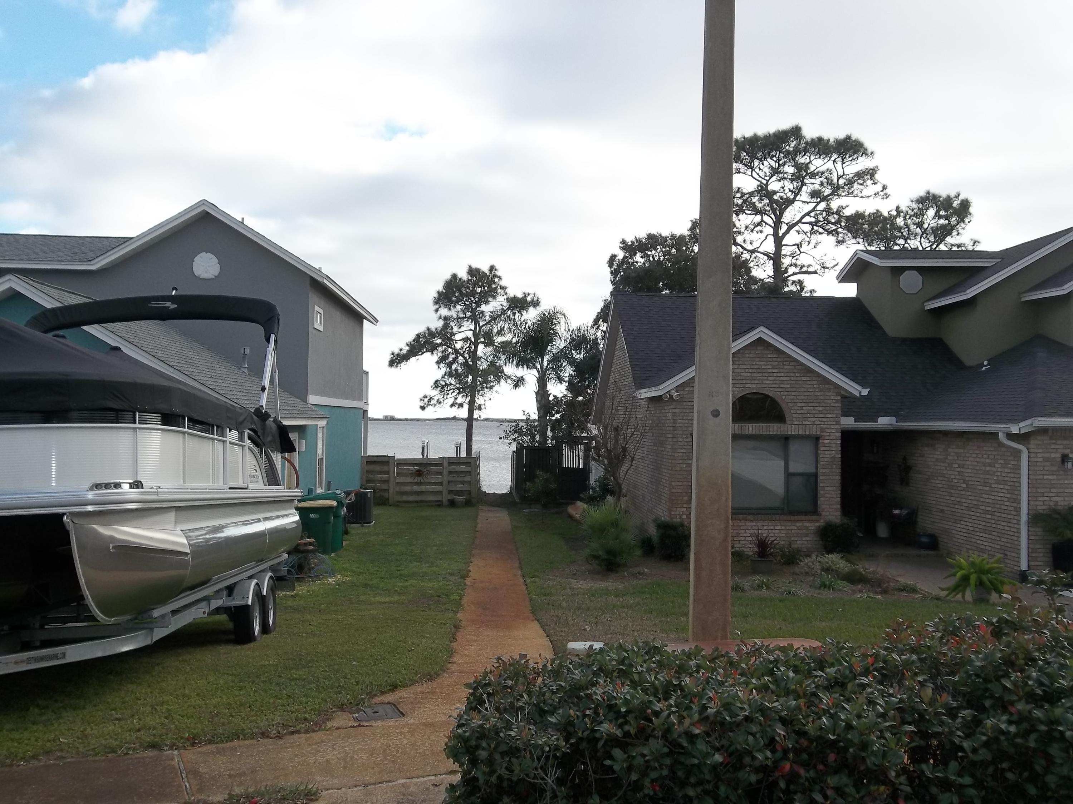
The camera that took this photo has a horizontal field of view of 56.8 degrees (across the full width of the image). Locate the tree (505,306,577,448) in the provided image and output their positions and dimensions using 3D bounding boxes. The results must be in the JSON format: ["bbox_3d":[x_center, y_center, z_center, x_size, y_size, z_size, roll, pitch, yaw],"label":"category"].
[{"bbox_3d":[0.174,-0.079,37.500,3.200,6.900,3.200,0,-1,-3],"label":"tree"}]

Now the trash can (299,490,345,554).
[{"bbox_3d":[-4.110,2.275,19.000,0.820,1.130,0.710,0,-1,-3],"label":"trash can"}]

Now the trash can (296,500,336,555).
[{"bbox_3d":[-4.015,2.300,18.050,0.670,1.020,0.610,0,-1,-3],"label":"trash can"}]

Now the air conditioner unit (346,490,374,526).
[{"bbox_3d":[-4.420,2.600,24.650,0.780,0.820,0.780,0,-1,-3],"label":"air conditioner unit"}]

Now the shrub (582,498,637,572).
[{"bbox_3d":[1.205,2.183,16.300,0.970,1.200,0.950,0,-1,-3],"label":"shrub"}]

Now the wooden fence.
[{"bbox_3d":[-3.604,2.415,30.900,3.680,1.540,0.160,0,-1,-3],"label":"wooden fence"}]

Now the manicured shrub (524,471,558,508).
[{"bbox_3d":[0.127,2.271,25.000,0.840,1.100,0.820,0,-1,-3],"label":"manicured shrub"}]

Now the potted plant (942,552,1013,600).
[{"bbox_3d":[6.007,2.384,13.500,0.980,0.670,0.950,0,-1,-3],"label":"potted plant"}]

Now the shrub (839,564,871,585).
[{"bbox_3d":[4.862,2.629,15.100,0.500,0.330,0.480,0,-1,-3],"label":"shrub"}]

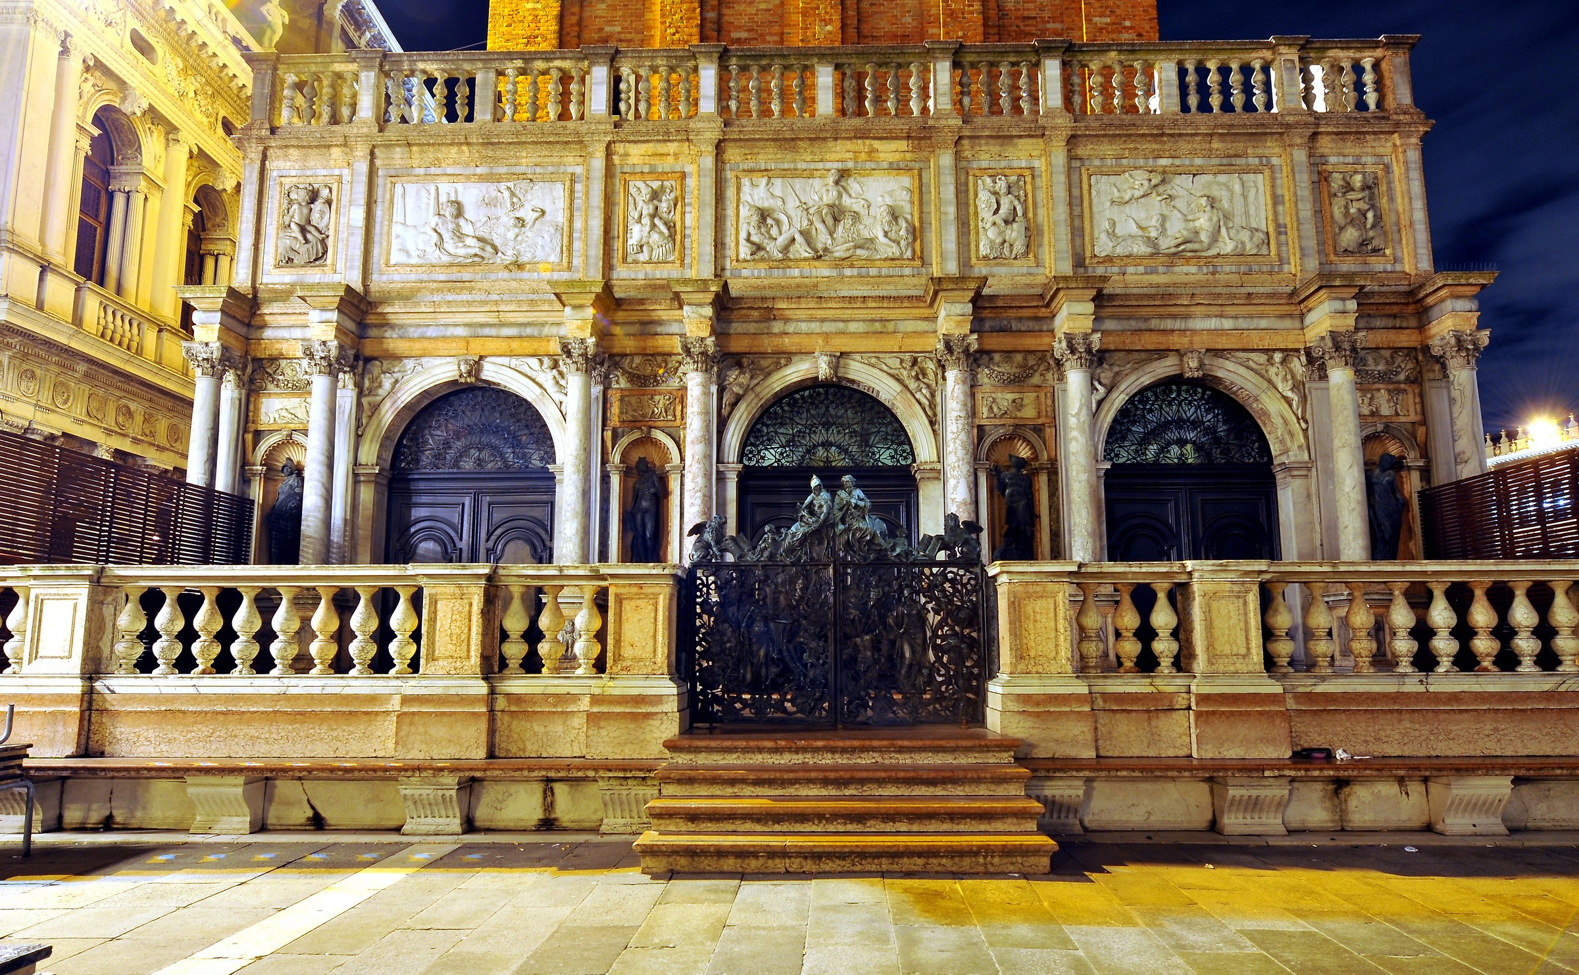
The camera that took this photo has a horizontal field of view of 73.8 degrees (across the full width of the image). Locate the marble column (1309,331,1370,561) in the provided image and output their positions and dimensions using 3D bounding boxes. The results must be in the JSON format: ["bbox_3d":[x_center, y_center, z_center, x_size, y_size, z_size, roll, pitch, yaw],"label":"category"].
[{"bbox_3d":[6.724,-0.290,12.612,0.540,3.160,0.540,0,-9,1],"label":"marble column"}]

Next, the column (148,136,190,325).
[{"bbox_3d":[-14.196,-6.026,24.163,0.660,4.470,0.660,0,-9,-1],"label":"column"}]

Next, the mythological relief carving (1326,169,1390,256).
[{"bbox_3d":[7.056,-3.402,13.129,0.662,1.125,0.140,0,-9,1],"label":"mythological relief carving"}]

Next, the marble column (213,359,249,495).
[{"bbox_3d":[-7.251,-0.146,13.458,0.420,3.152,0.300,0,-9,1],"label":"marble column"}]

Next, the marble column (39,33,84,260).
[{"bbox_3d":[-14.984,-7.050,21.666,0.600,4.990,0.600,0,-9,1],"label":"marble column"}]

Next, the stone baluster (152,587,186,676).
[{"bbox_3d":[-5.115,1.182,8.665,0.222,0.718,0.222,0,-9,1],"label":"stone baluster"}]

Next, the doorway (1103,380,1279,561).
[{"bbox_3d":[5.248,0.639,13.650,2.385,4.132,0.500,0,-9,1],"label":"doorway"}]

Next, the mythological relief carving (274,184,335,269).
[{"bbox_3d":[-6.127,-3.323,13.375,0.737,1.134,0.160,0,-9,2],"label":"mythological relief carving"}]

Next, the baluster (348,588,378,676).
[{"bbox_3d":[-3.501,1.174,8.634,0.222,0.718,0.222,0,-9,1],"label":"baluster"}]

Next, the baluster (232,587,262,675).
[{"bbox_3d":[-3.916,1.035,7.584,0.198,0.635,0.198,0,-9,1],"label":"baluster"}]

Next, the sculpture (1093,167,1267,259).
[{"bbox_3d":[4.823,-3.362,13.071,2.342,1.284,0.160,0,-9,2],"label":"sculpture"}]

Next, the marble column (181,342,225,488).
[{"bbox_3d":[-7.261,-0.221,12.964,0.460,3.152,0.460,0,-9,1],"label":"marble column"}]

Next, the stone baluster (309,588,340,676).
[{"bbox_3d":[-3.489,1.079,7.888,0.220,0.656,0.220,0,-9,2],"label":"stone baluster"}]

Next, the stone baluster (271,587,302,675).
[{"bbox_3d":[-4.140,1.177,8.646,0.222,0.718,0.222,0,-9,1],"label":"stone baluster"}]

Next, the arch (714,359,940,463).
[{"bbox_3d":[0.485,-0.903,13.017,2.653,1.320,0.420,0,-9,1],"label":"arch"}]

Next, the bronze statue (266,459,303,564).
[{"bbox_3d":[-6.149,0.371,12.866,0.503,1.445,0.420,0,-9,1],"label":"bronze statue"}]

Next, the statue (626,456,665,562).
[{"bbox_3d":[-1.811,0.330,13.221,0.481,1.470,0.400,0,-9,1],"label":"statue"}]

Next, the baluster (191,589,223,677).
[{"bbox_3d":[-4.382,1.082,7.912,0.220,0.658,0.220,0,-9,2],"label":"baluster"}]

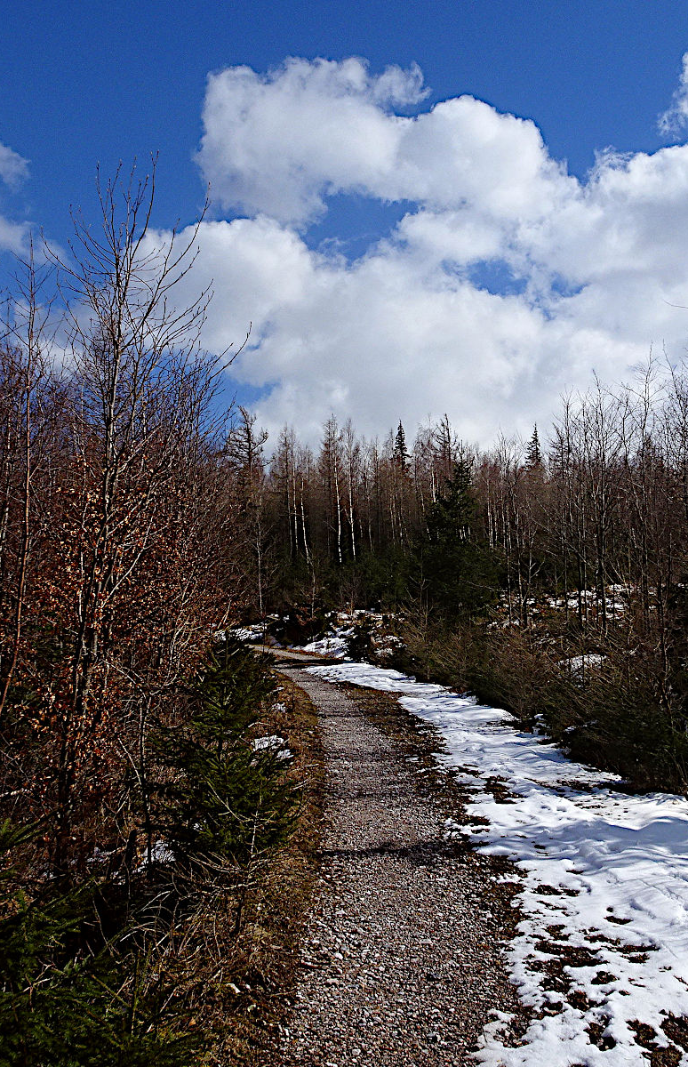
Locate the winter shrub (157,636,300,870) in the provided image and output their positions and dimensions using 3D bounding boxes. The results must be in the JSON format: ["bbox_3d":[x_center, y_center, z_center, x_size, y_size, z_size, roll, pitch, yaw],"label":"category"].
[{"bbox_3d":[-0.700,1.328,6.000,0.850,1.400,0.850,-1,-6,0],"label":"winter shrub"}]

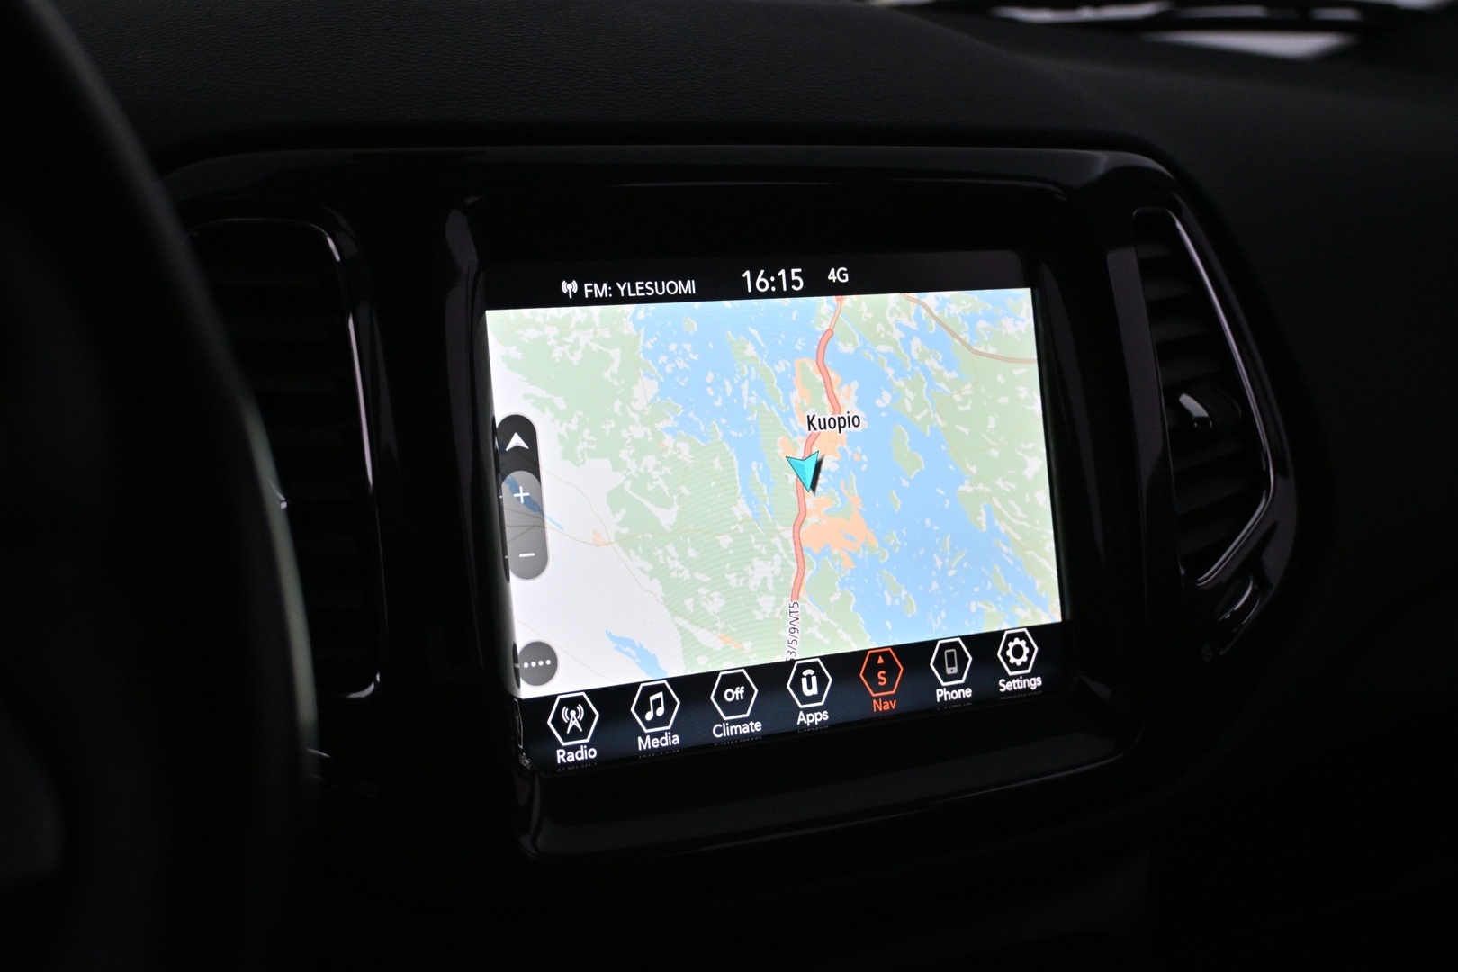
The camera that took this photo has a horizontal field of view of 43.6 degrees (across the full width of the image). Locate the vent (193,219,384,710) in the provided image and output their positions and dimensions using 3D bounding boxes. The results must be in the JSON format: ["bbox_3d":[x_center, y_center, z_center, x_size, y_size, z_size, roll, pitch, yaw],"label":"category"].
[{"bbox_3d":[-0.118,-0.004,0.452,0.064,0.116,0.030,-2,-4,-7],"label":"vent"}]

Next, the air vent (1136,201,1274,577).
[{"bbox_3d":[0.139,-0.028,0.582,0.030,0.116,0.064,-11,-1,43],"label":"air vent"}]

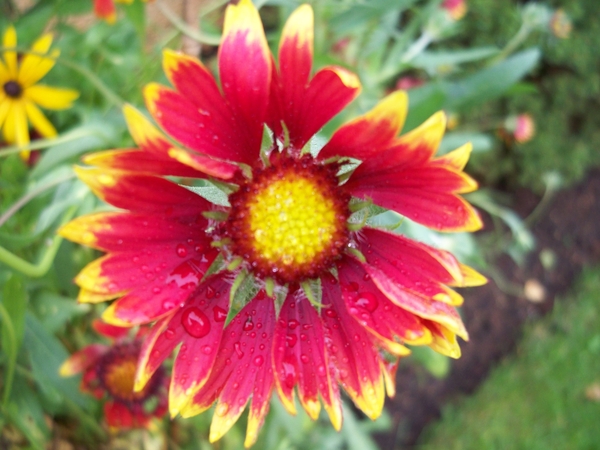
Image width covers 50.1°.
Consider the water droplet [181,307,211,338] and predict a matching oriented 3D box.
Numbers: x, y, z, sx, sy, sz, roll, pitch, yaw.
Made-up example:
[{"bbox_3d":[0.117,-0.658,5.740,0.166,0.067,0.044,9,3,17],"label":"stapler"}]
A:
[{"bbox_3d":[-0.022,0.020,0.135,0.005,0.002,0.006,0,84,-3],"label":"water droplet"}]

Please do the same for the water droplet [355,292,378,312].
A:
[{"bbox_3d":[0.014,0.016,0.135,0.005,0.002,0.004,0,84,0],"label":"water droplet"}]

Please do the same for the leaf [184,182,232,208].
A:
[{"bbox_3d":[-0.020,-0.007,0.135,0.010,0.002,0.004,21,85,-9],"label":"leaf"}]

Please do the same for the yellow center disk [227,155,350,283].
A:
[{"bbox_3d":[-0.002,-0.001,0.130,0.024,0.011,0.024,0,85,0],"label":"yellow center disk"}]

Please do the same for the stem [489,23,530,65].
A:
[{"bbox_3d":[0.095,-0.082,0.290,0.003,0.027,0.003,47,16,12],"label":"stem"}]

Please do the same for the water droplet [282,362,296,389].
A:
[{"bbox_3d":[-0.002,0.032,0.135,0.003,0.002,0.005,0,84,0],"label":"water droplet"}]

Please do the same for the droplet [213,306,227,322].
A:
[{"bbox_3d":[-0.017,0.019,0.135,0.003,0.001,0.003,0,84,-3],"label":"droplet"}]

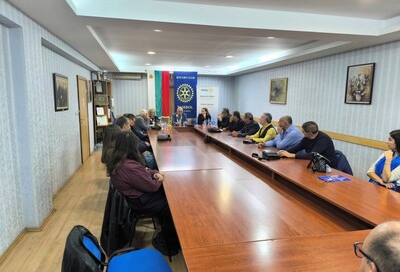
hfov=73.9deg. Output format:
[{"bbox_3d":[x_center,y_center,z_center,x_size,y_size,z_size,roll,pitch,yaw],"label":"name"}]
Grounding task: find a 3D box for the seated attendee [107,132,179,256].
[{"bbox_3d":[-0.570,0.591,2.729,0.740,1.250,0.500,-4,10,-29],"label":"seated attendee"}]

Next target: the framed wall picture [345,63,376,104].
[{"bbox_3d":[2.502,-0.798,4.178,0.030,0.600,0.530,-1,9,-12],"label":"framed wall picture"}]

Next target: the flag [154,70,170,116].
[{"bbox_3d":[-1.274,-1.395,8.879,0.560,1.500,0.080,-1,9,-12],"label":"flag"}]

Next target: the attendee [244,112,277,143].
[{"bbox_3d":[1.291,0.200,5.452,0.830,1.300,0.580,2,9,8],"label":"attendee"}]

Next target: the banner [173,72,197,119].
[{"bbox_3d":[-0.557,-1.585,10.324,0.900,1.780,0.040,-1,9,-13],"label":"banner"}]

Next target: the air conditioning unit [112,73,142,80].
[{"bbox_3d":[-2.779,-2.272,10.113,1.040,0.290,0.220,-1,9,-13],"label":"air conditioning unit"}]

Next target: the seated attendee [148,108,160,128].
[{"bbox_3d":[-1.461,-0.221,8.187,0.480,1.220,0.750,-3,9,-20],"label":"seated attendee"}]

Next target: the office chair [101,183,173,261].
[{"bbox_3d":[-0.629,0.808,2.696,0.590,0.830,0.540,-3,9,-22],"label":"office chair"}]

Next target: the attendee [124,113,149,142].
[{"bbox_3d":[-1.321,0.185,5.428,0.820,1.280,0.570,-4,9,-26],"label":"attendee"}]

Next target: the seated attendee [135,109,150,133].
[{"bbox_3d":[-1.544,-0.047,6.898,0.800,1.300,0.570,-4,10,-29],"label":"seated attendee"}]

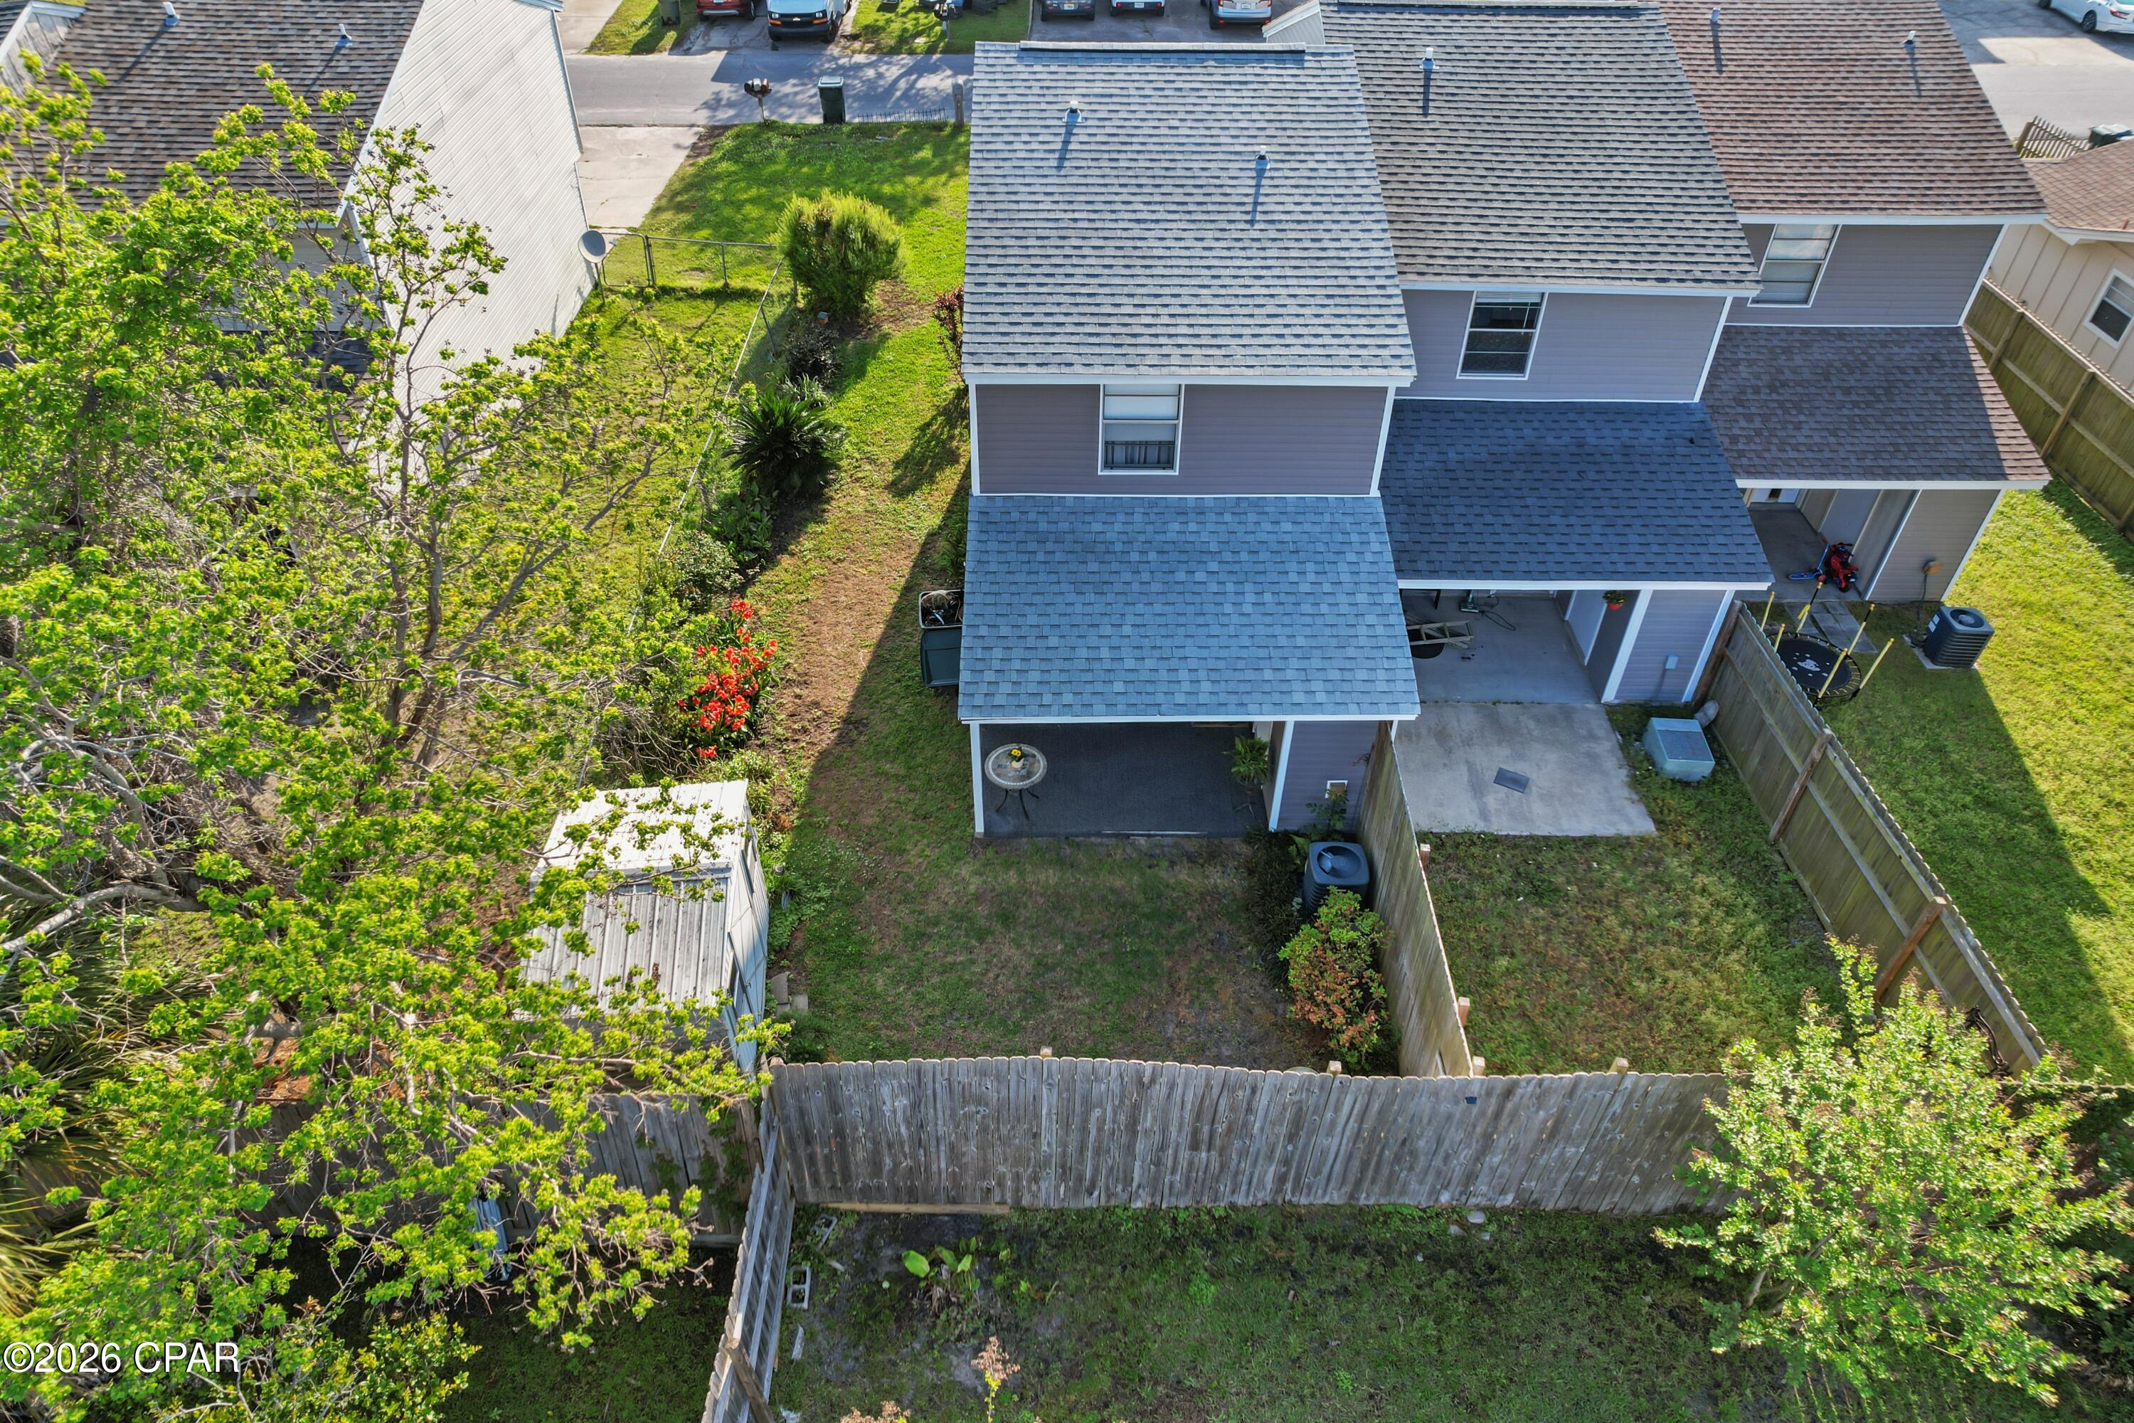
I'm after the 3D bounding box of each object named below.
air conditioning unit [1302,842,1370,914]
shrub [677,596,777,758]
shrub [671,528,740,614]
[{"bbox_3d":[2.923,1.912,14.221,0.600,0.720,0.600,0,40,-1],"label":"air conditioning unit"},{"bbox_3d":[-4.313,-0.350,16.767,1.250,0.800,2.300,0,40,-1],"label":"shrub"},{"bbox_3d":[-5.138,-2.003,18.567,0.980,1.000,1.150,0,40,-1],"label":"shrub"}]

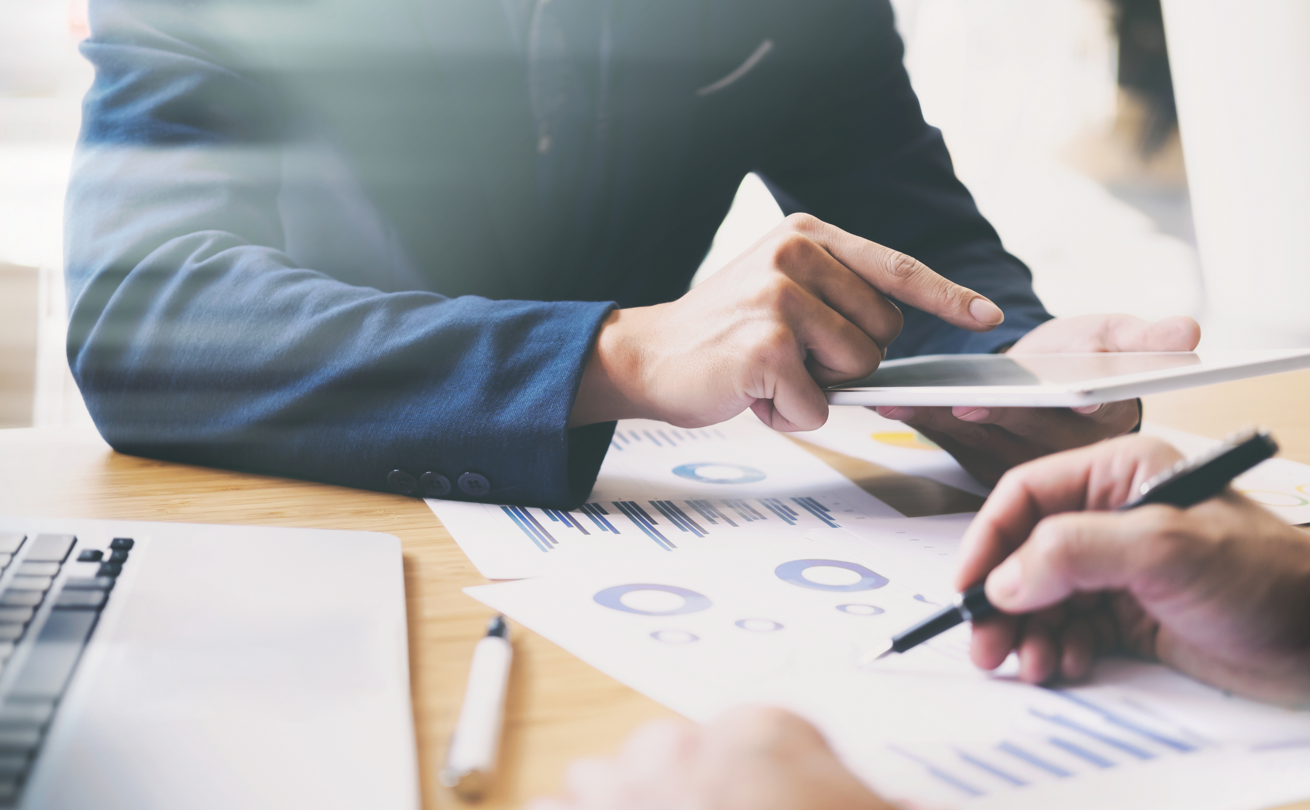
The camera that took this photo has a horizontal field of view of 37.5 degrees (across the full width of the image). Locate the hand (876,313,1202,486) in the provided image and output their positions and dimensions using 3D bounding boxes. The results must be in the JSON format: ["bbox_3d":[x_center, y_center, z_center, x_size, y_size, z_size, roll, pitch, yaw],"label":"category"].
[{"bbox_3d":[0.190,-0.006,0.960,0.120,0.082,0.160,10,13,29],"label":"hand"}]

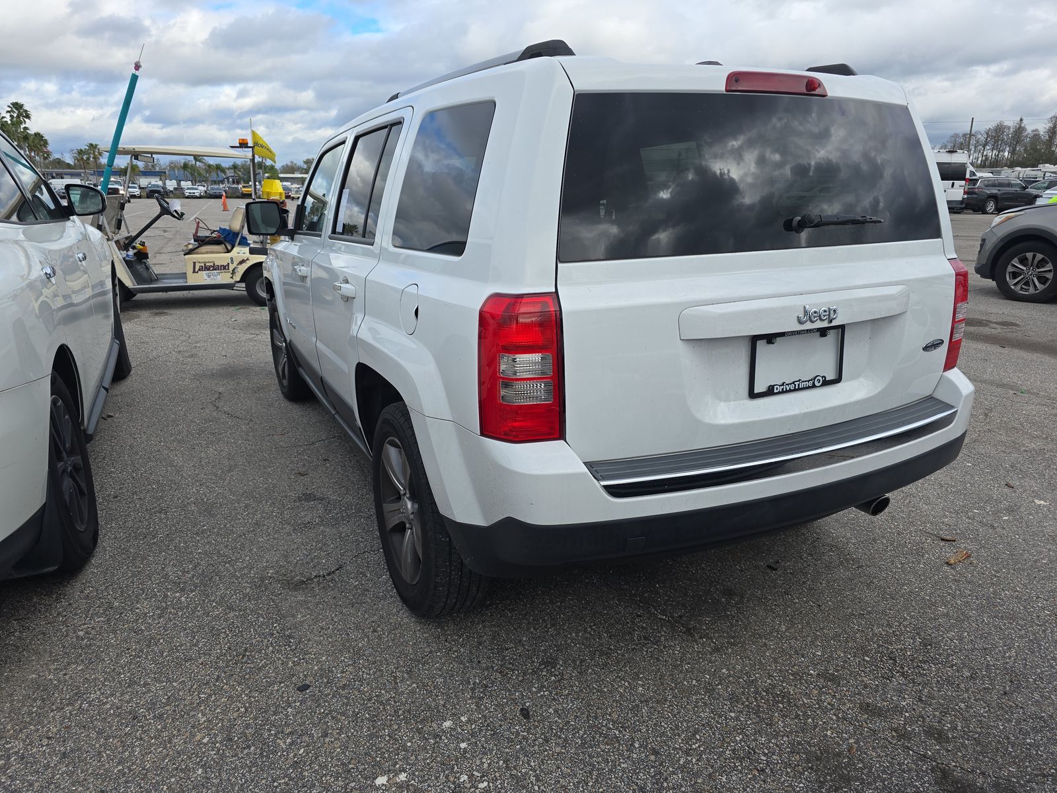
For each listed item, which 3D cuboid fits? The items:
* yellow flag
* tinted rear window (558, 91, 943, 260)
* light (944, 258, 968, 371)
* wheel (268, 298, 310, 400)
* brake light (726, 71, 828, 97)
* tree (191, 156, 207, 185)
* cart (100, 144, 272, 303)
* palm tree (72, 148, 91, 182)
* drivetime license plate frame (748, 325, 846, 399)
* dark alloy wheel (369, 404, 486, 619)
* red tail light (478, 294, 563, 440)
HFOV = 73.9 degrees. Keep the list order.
[{"bbox_3d":[-3.006,-2.842,7.976,0.290,0.390,0.080,-1,17,1],"label":"yellow flag"},{"bbox_3d":[0.609,-0.544,1.720,1.230,0.370,0.060,-8,4,-24],"label":"tinted rear window"},{"bbox_3d":[1.258,-0.249,2.111,0.155,0.335,0.150,-8,18,-24],"label":"light"},{"bbox_3d":[-1.472,-0.323,4.522,0.220,0.690,0.690,-9,19,-27],"label":"wheel"},{"bbox_3d":[0.592,-0.753,1.690,0.325,0.062,0.050,-8,10,-24],"label":"brake light"},{"bbox_3d":[-57.163,-38.264,122.000,2.450,7.100,2.450,-8,18,-23],"label":"tree"},{"bbox_3d":[-3.886,-2.072,8.556,2.350,1.800,1.200,-1,17,1],"label":"cart"},{"bbox_3d":[-77.604,-38.945,122.000,3.130,8.610,3.130,-10,19,-30],"label":"palm tree"},{"bbox_3d":[0.668,-0.088,1.738,0.311,0.160,0.015,-8,14,-24],"label":"drivetime license plate frame"},{"bbox_3d":[-0.322,0.339,2.246,0.220,0.690,0.690,-8,18,-24],"label":"dark alloy wheel"},{"bbox_3d":[-0.018,-0.061,1.536,0.155,0.335,0.150,-8,18,-24],"label":"red tail light"}]

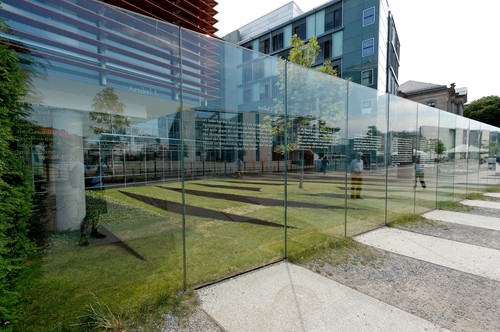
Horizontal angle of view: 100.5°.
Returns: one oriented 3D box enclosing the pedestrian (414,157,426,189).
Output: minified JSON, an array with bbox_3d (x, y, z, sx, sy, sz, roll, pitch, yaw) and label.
[{"bbox_3d":[8.756,0.319,10.700,0.580,1.680,0.500,0,2,2],"label":"pedestrian"}]

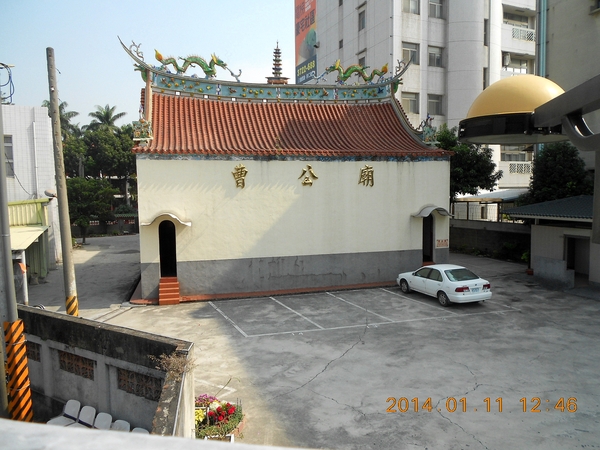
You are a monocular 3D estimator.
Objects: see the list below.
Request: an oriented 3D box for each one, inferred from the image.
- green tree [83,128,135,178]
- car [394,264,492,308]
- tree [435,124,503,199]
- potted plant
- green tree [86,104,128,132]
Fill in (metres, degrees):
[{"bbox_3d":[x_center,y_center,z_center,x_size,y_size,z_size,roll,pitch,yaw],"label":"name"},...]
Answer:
[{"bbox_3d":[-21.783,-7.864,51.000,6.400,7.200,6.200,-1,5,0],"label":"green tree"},{"bbox_3d":[5.840,2.320,18.850,1.720,1.400,4.350,-2,5,-22],"label":"car"},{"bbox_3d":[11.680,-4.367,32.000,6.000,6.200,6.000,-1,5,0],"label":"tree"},{"bbox_3d":[-1.509,3.628,8.450,1.000,0.600,0.950,-1,5,0],"label":"potted plant"},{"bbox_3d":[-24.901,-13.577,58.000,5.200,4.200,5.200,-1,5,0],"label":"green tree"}]

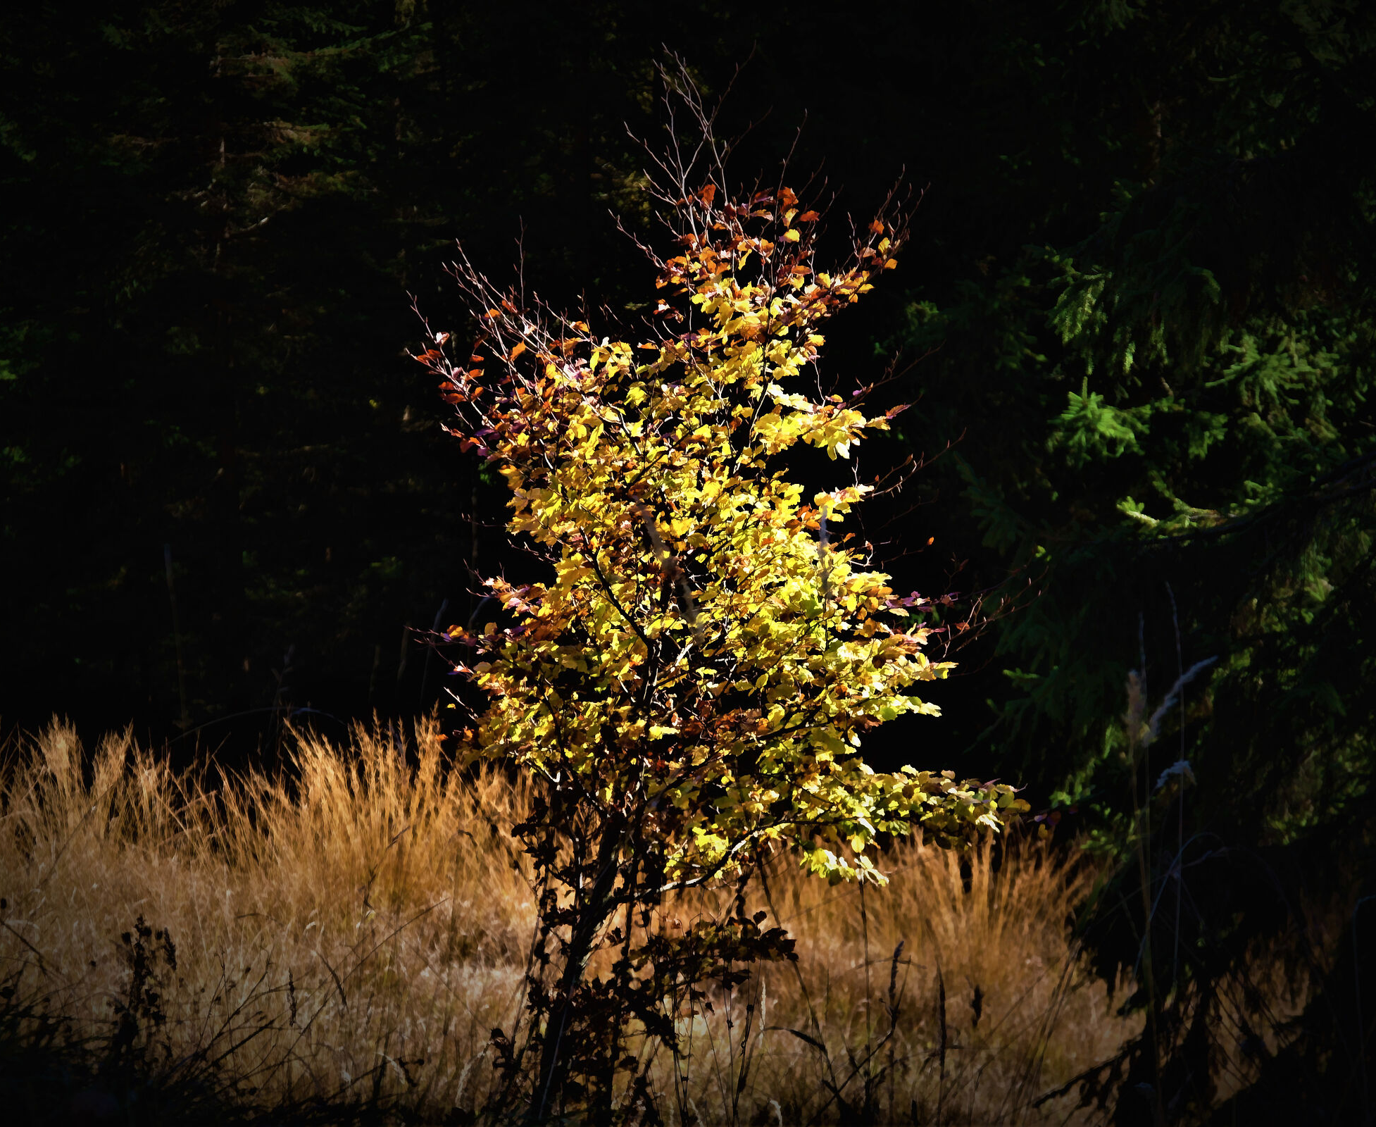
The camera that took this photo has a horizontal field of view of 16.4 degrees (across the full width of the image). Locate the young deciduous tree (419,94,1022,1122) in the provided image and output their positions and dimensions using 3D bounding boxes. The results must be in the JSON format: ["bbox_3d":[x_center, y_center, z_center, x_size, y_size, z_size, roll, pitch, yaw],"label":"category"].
[{"bbox_3d":[0.100,0.150,14.500,1.800,3.180,1.650,0,1,0],"label":"young deciduous tree"}]

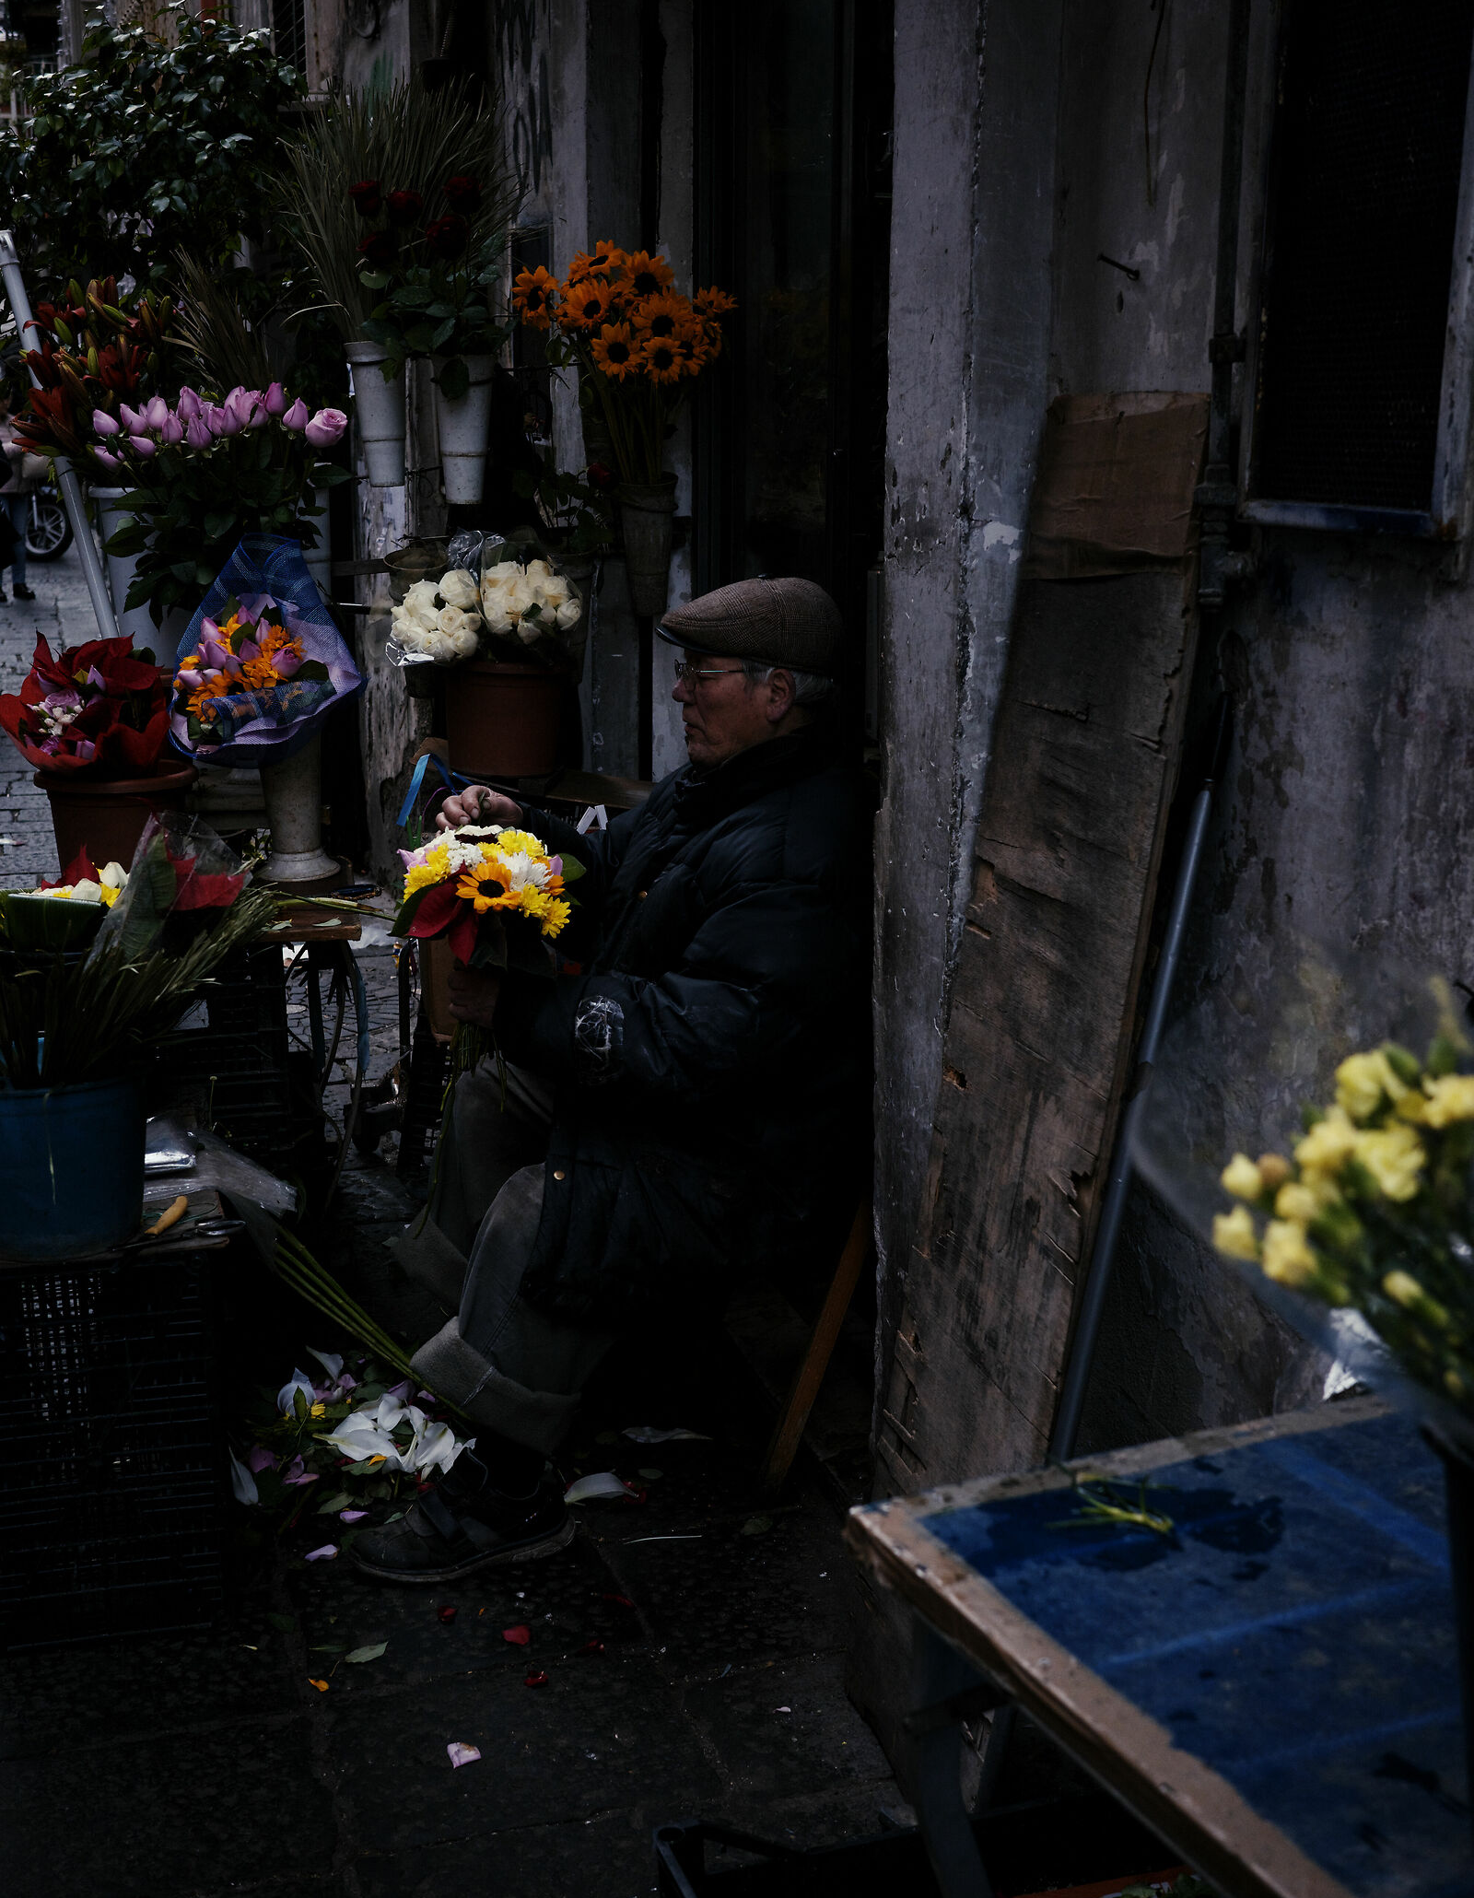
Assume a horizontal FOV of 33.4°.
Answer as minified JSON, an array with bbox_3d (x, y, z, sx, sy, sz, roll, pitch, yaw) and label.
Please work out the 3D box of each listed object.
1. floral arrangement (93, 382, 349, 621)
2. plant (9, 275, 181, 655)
[{"bbox_3d":[-0.831,-0.702,3.959,0.390,0.377,0.330,5,17,17],"label":"floral arrangement"},{"bbox_3d":[-1.071,-0.785,4.144,0.300,0.658,0.300,-4,16,-16],"label":"plant"}]

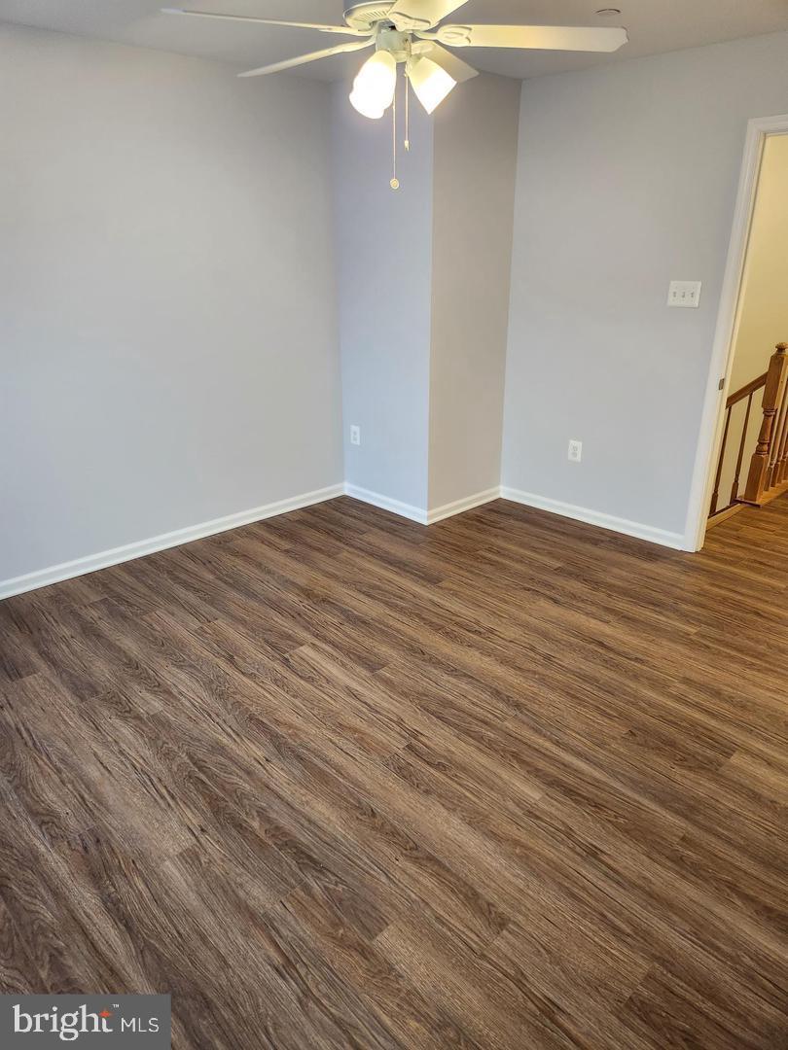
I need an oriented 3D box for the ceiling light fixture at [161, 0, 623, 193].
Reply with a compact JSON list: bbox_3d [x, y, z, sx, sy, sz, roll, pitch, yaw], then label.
[{"bbox_3d":[0.019,-1.360,1.989,1.270,0.670,1.290,0,22,0],"label":"ceiling light fixture"}]

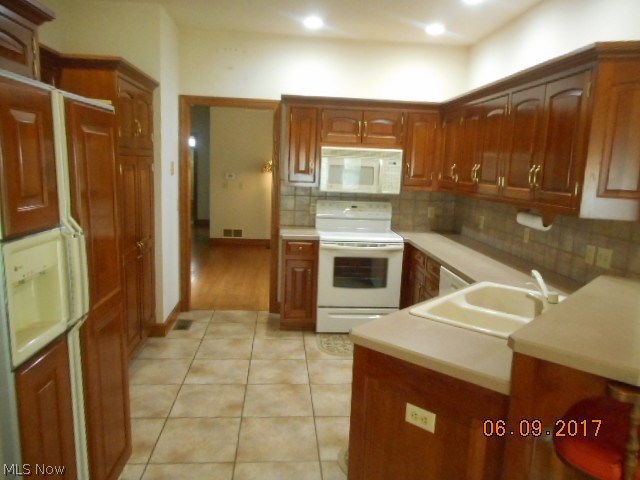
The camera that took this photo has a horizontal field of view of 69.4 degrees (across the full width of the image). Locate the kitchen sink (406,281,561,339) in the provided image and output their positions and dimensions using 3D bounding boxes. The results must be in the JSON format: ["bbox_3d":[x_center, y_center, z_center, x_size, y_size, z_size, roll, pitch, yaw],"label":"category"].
[{"bbox_3d":[0.856,0.388,2.084,0.560,0.200,0.835,9,11,41],"label":"kitchen sink"}]

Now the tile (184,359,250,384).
[{"bbox_3d":[-0.757,0.989,3.466,0.440,0.010,0.431,1,9,-5],"label":"tile"}]

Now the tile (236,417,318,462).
[{"bbox_3d":[-0.232,1.104,2.571,0.427,0.010,0.427,1,8,-5],"label":"tile"}]

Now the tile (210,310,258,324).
[{"bbox_3d":[-0.844,0.778,4.639,0.427,0.010,0.380,1,8,-5],"label":"tile"}]

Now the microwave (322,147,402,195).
[{"bbox_3d":[0.373,-0.673,4.505,0.757,0.405,0.400,1,9,-5],"label":"microwave"}]

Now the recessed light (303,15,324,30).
[{"bbox_3d":[-0.053,-1.883,3.972,0.170,0.030,0.170,1,9,-5],"label":"recessed light"}]

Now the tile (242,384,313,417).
[{"bbox_3d":[-0.279,1.069,3.082,0.440,0.010,0.431,1,9,-5],"label":"tile"}]

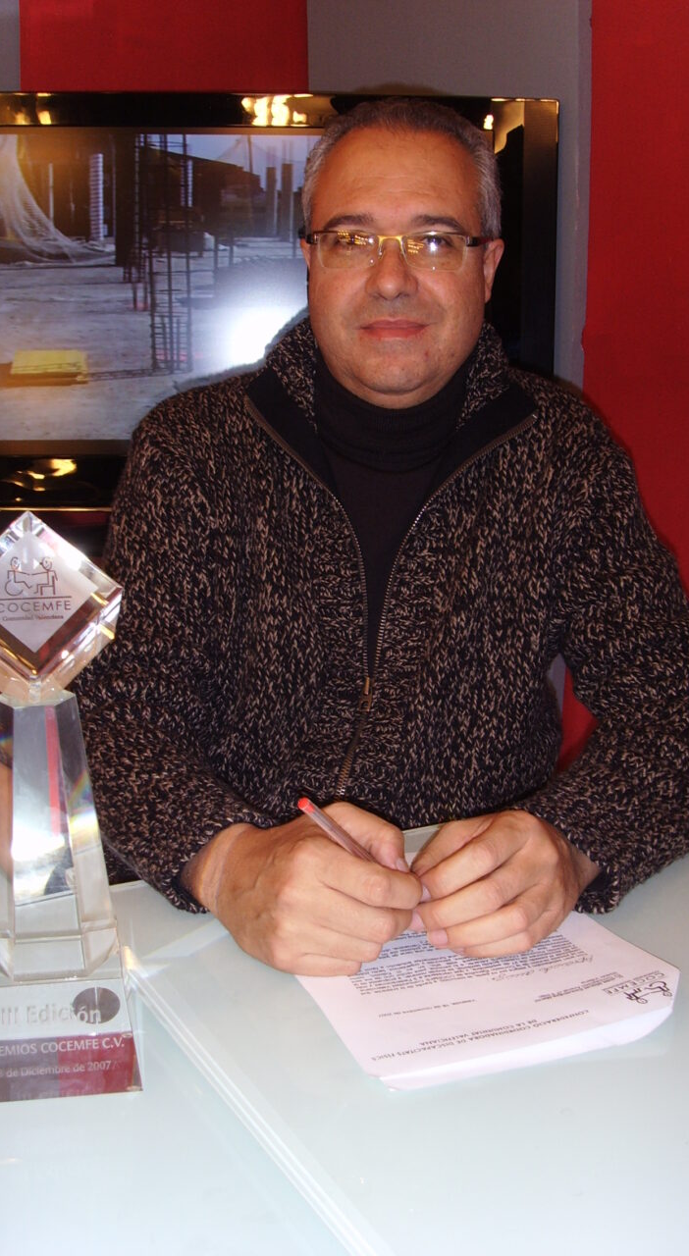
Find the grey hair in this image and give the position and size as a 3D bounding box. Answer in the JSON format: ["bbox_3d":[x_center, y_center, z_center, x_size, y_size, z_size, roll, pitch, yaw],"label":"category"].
[{"bbox_3d":[0.049,-0.365,1.195,0.168,0.150,0.185,2,14,6],"label":"grey hair"}]

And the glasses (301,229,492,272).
[{"bbox_3d":[0.043,-0.311,1.179,0.142,0.041,0.138,2,14,6],"label":"glasses"}]

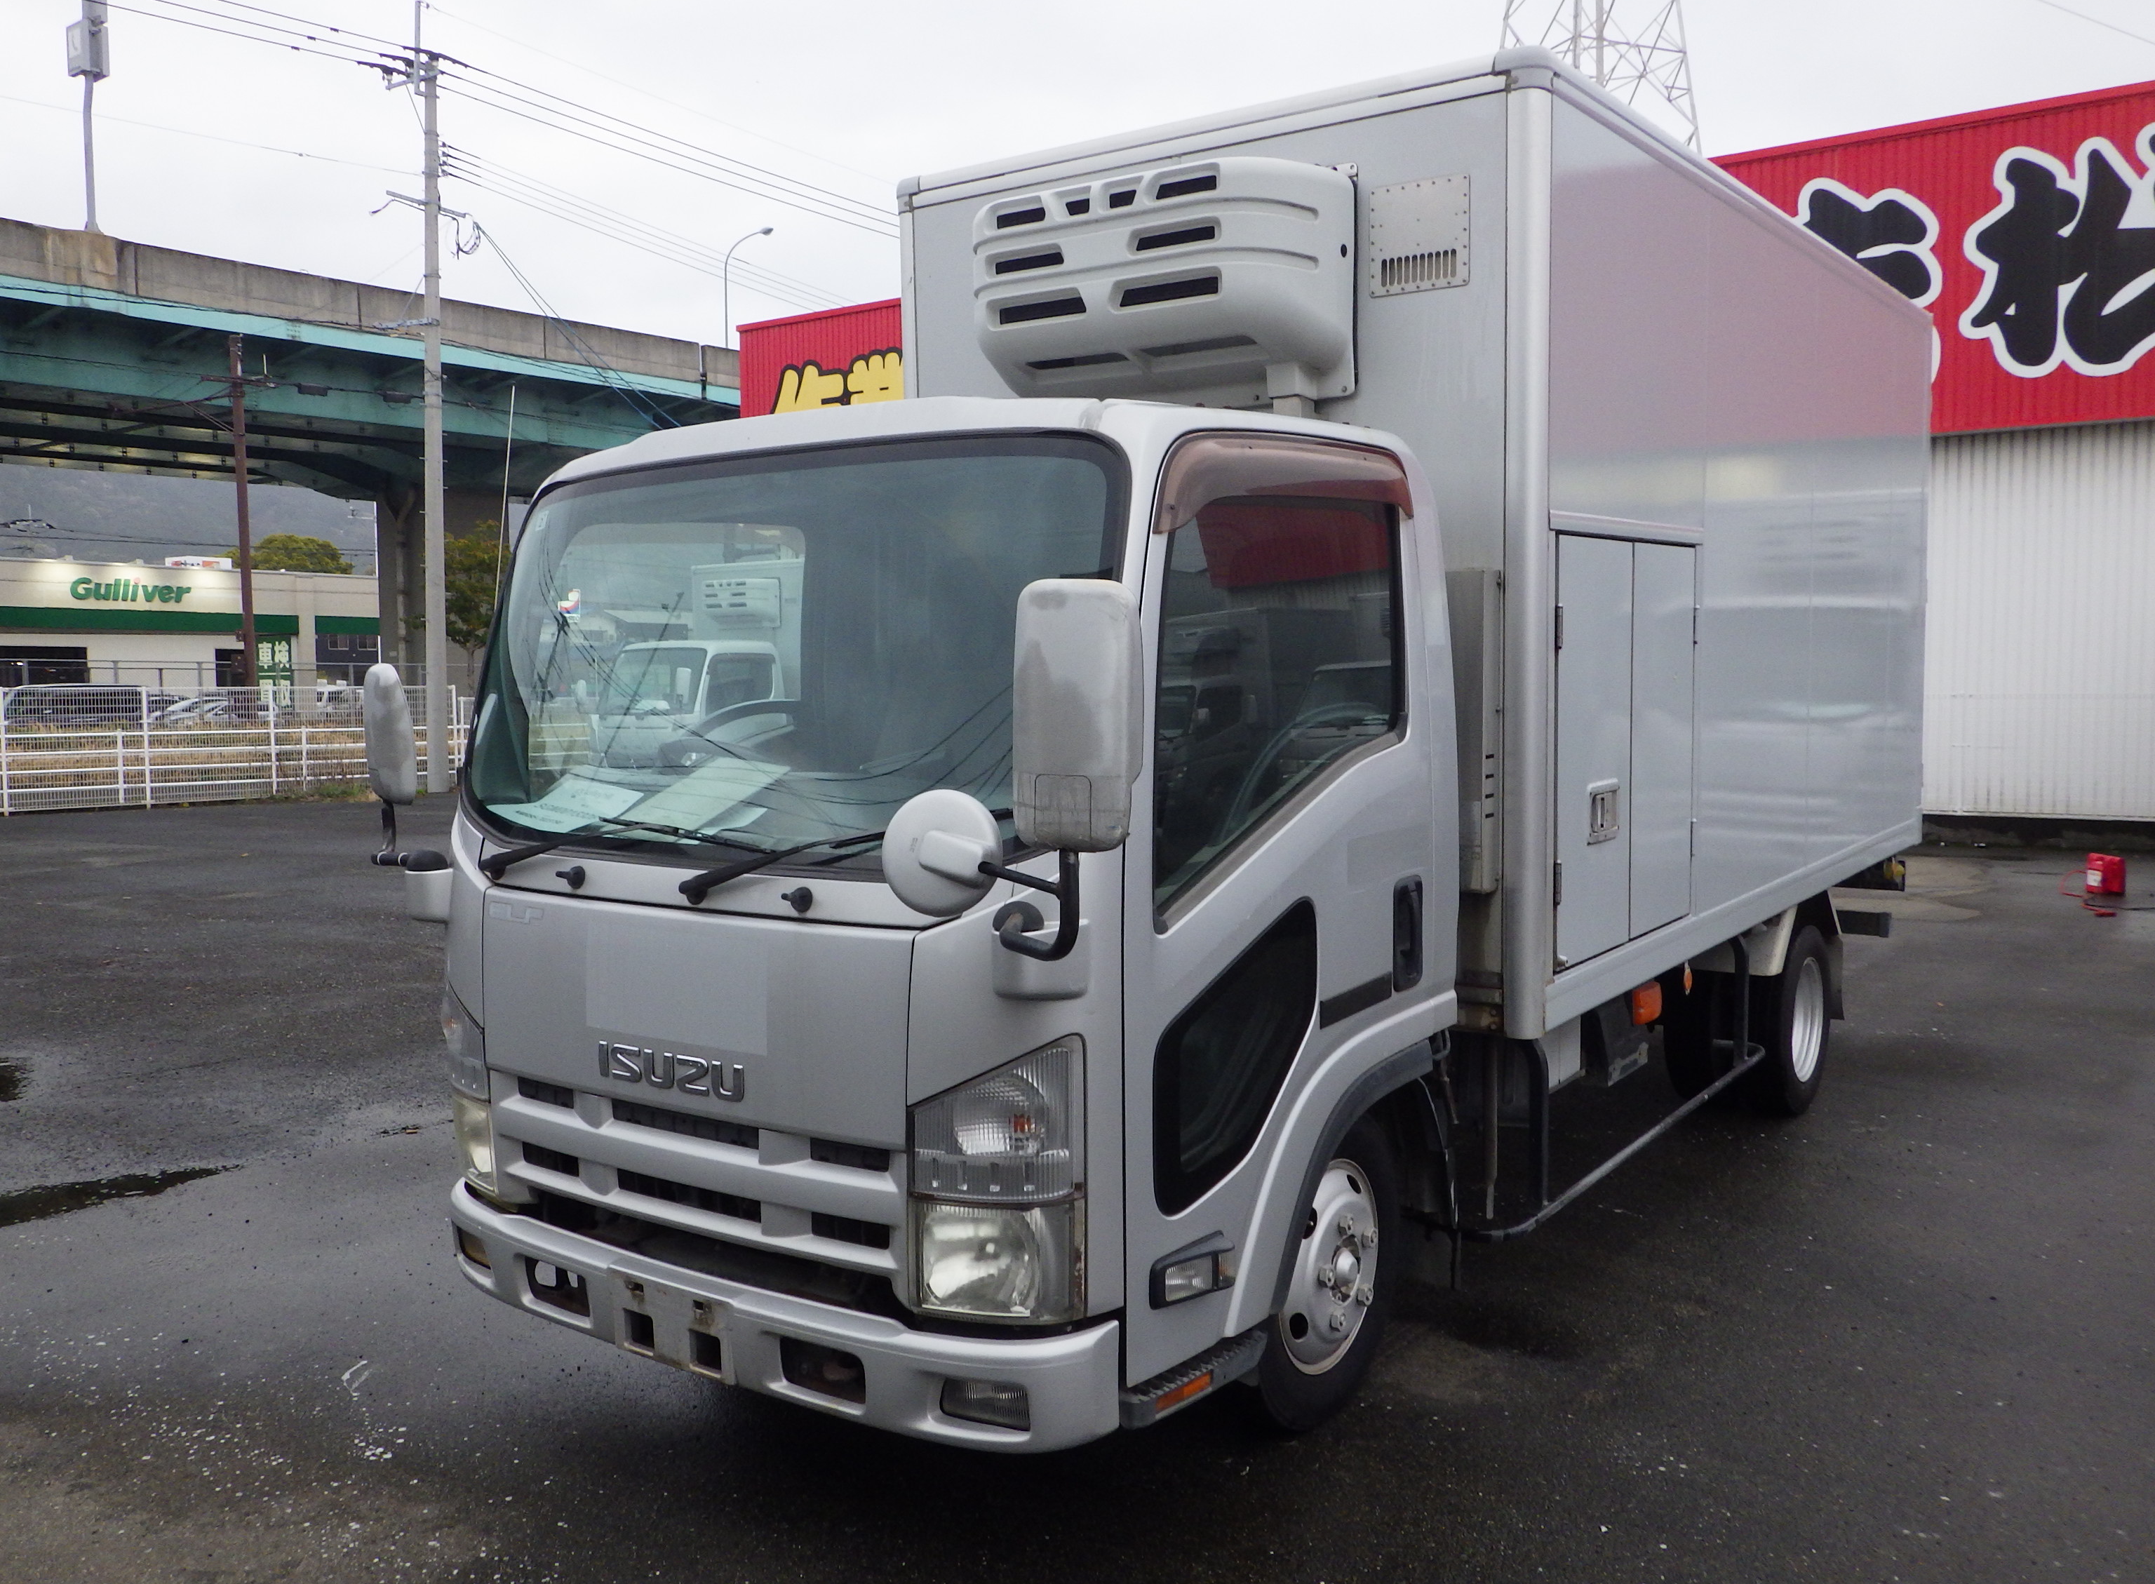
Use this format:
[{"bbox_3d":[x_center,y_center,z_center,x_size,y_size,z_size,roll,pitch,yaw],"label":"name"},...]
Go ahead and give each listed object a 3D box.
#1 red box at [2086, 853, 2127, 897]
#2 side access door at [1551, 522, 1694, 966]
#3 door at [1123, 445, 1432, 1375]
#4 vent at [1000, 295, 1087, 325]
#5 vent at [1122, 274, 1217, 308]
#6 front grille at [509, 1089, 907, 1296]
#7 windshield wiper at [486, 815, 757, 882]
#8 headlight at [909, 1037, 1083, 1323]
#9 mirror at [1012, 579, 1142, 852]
[{"bbox_3d":[8.032,0.648,13.600,0.230,0.305,0.170,-1,3,-11],"label":"red box"},{"bbox_3d":[1.375,-0.121,4.421,0.060,1.010,1.000,3,6,36],"label":"side access door"},{"bbox_3d":[0.363,0.137,3.248,0.150,1.560,1.140,3,6,36],"label":"door"},{"bbox_3d":[-0.078,-1.157,4.196,0.265,0.040,0.035,3,6,36],"label":"vent"},{"bbox_3d":[0.214,-1.140,3.980,0.268,0.040,0.035,3,6,36],"label":"vent"},{"bbox_3d":[-0.719,0.683,3.127,1.070,0.260,0.120,3,6,36],"label":"front grille"},{"bbox_3d":[-0.852,0.108,3.237,0.840,0.125,0.080,3,6,36],"label":"windshield wiper"},{"bbox_3d":[-0.128,0.613,2.768,0.265,0.455,0.170,2,6,27],"label":"headlight"},{"bbox_3d":[-0.004,-0.111,2.551,0.190,0.395,0.110,0,5,15],"label":"mirror"}]

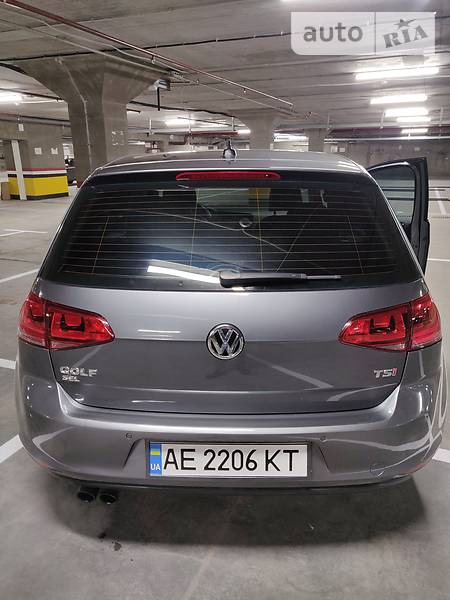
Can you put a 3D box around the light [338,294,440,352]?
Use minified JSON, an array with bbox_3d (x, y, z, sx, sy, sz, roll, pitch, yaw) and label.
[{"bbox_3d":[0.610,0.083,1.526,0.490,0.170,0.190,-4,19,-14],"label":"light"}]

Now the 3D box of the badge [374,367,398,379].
[{"bbox_3d":[0.552,0.249,1.481,0.080,0.033,0.010,-2,19,-6],"label":"badge"}]

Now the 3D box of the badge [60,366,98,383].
[{"bbox_3d":[-0.496,0.253,1.471,0.128,0.054,0.012,3,19,7],"label":"badge"}]

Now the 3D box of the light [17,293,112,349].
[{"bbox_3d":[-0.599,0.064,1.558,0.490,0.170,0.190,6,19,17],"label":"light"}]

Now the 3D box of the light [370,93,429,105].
[{"bbox_3d":[4.154,-4.785,10.315,1.250,0.100,0.150,10,21,25],"label":"light"}]

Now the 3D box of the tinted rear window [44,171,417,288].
[{"bbox_3d":[0.009,-0.239,1.517,1.300,0.450,0.090,1,-16,2],"label":"tinted rear window"}]

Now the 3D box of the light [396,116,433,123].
[{"bbox_3d":[7.449,-7.087,17.031,1.250,0.100,0.150,10,21,25],"label":"light"}]

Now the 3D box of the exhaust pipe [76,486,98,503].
[{"bbox_3d":[-0.508,0.721,1.601,0.068,0.065,0.100,1,19,2],"label":"exhaust pipe"}]

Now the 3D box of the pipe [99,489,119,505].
[{"bbox_3d":[-0.428,0.724,1.592,0.068,0.065,0.100,1,19,2],"label":"pipe"}]

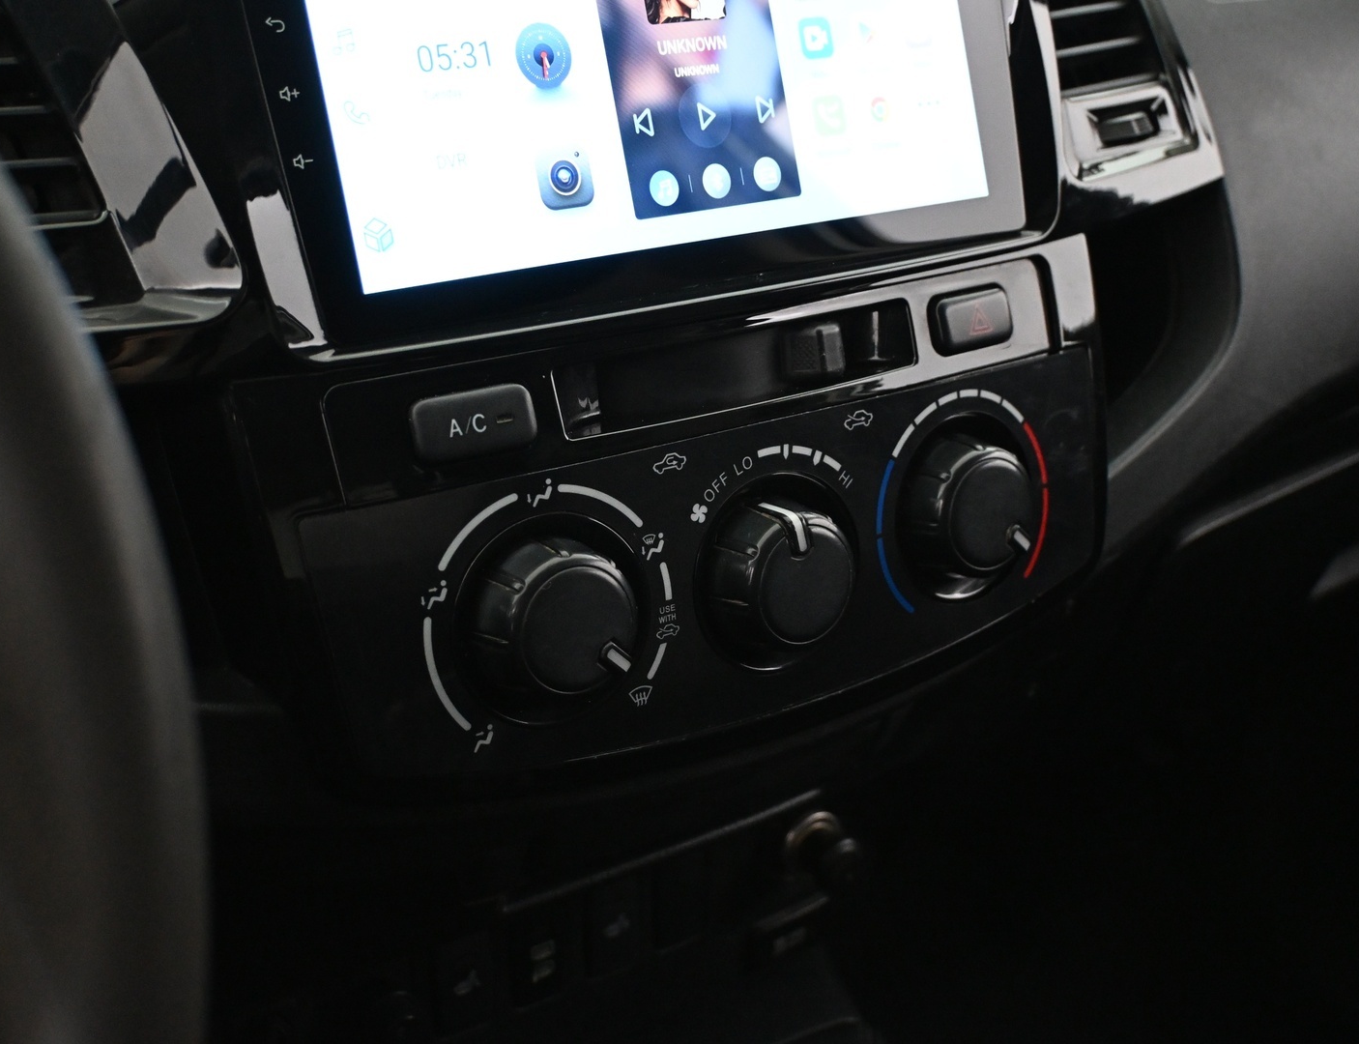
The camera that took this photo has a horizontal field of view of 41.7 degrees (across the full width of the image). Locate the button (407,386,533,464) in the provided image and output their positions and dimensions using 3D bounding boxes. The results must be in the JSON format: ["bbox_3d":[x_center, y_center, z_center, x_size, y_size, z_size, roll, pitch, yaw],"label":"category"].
[{"bbox_3d":[-0.049,-0.023,0.417,0.030,0.014,0.006,-14,11,-31],"label":"button"}]

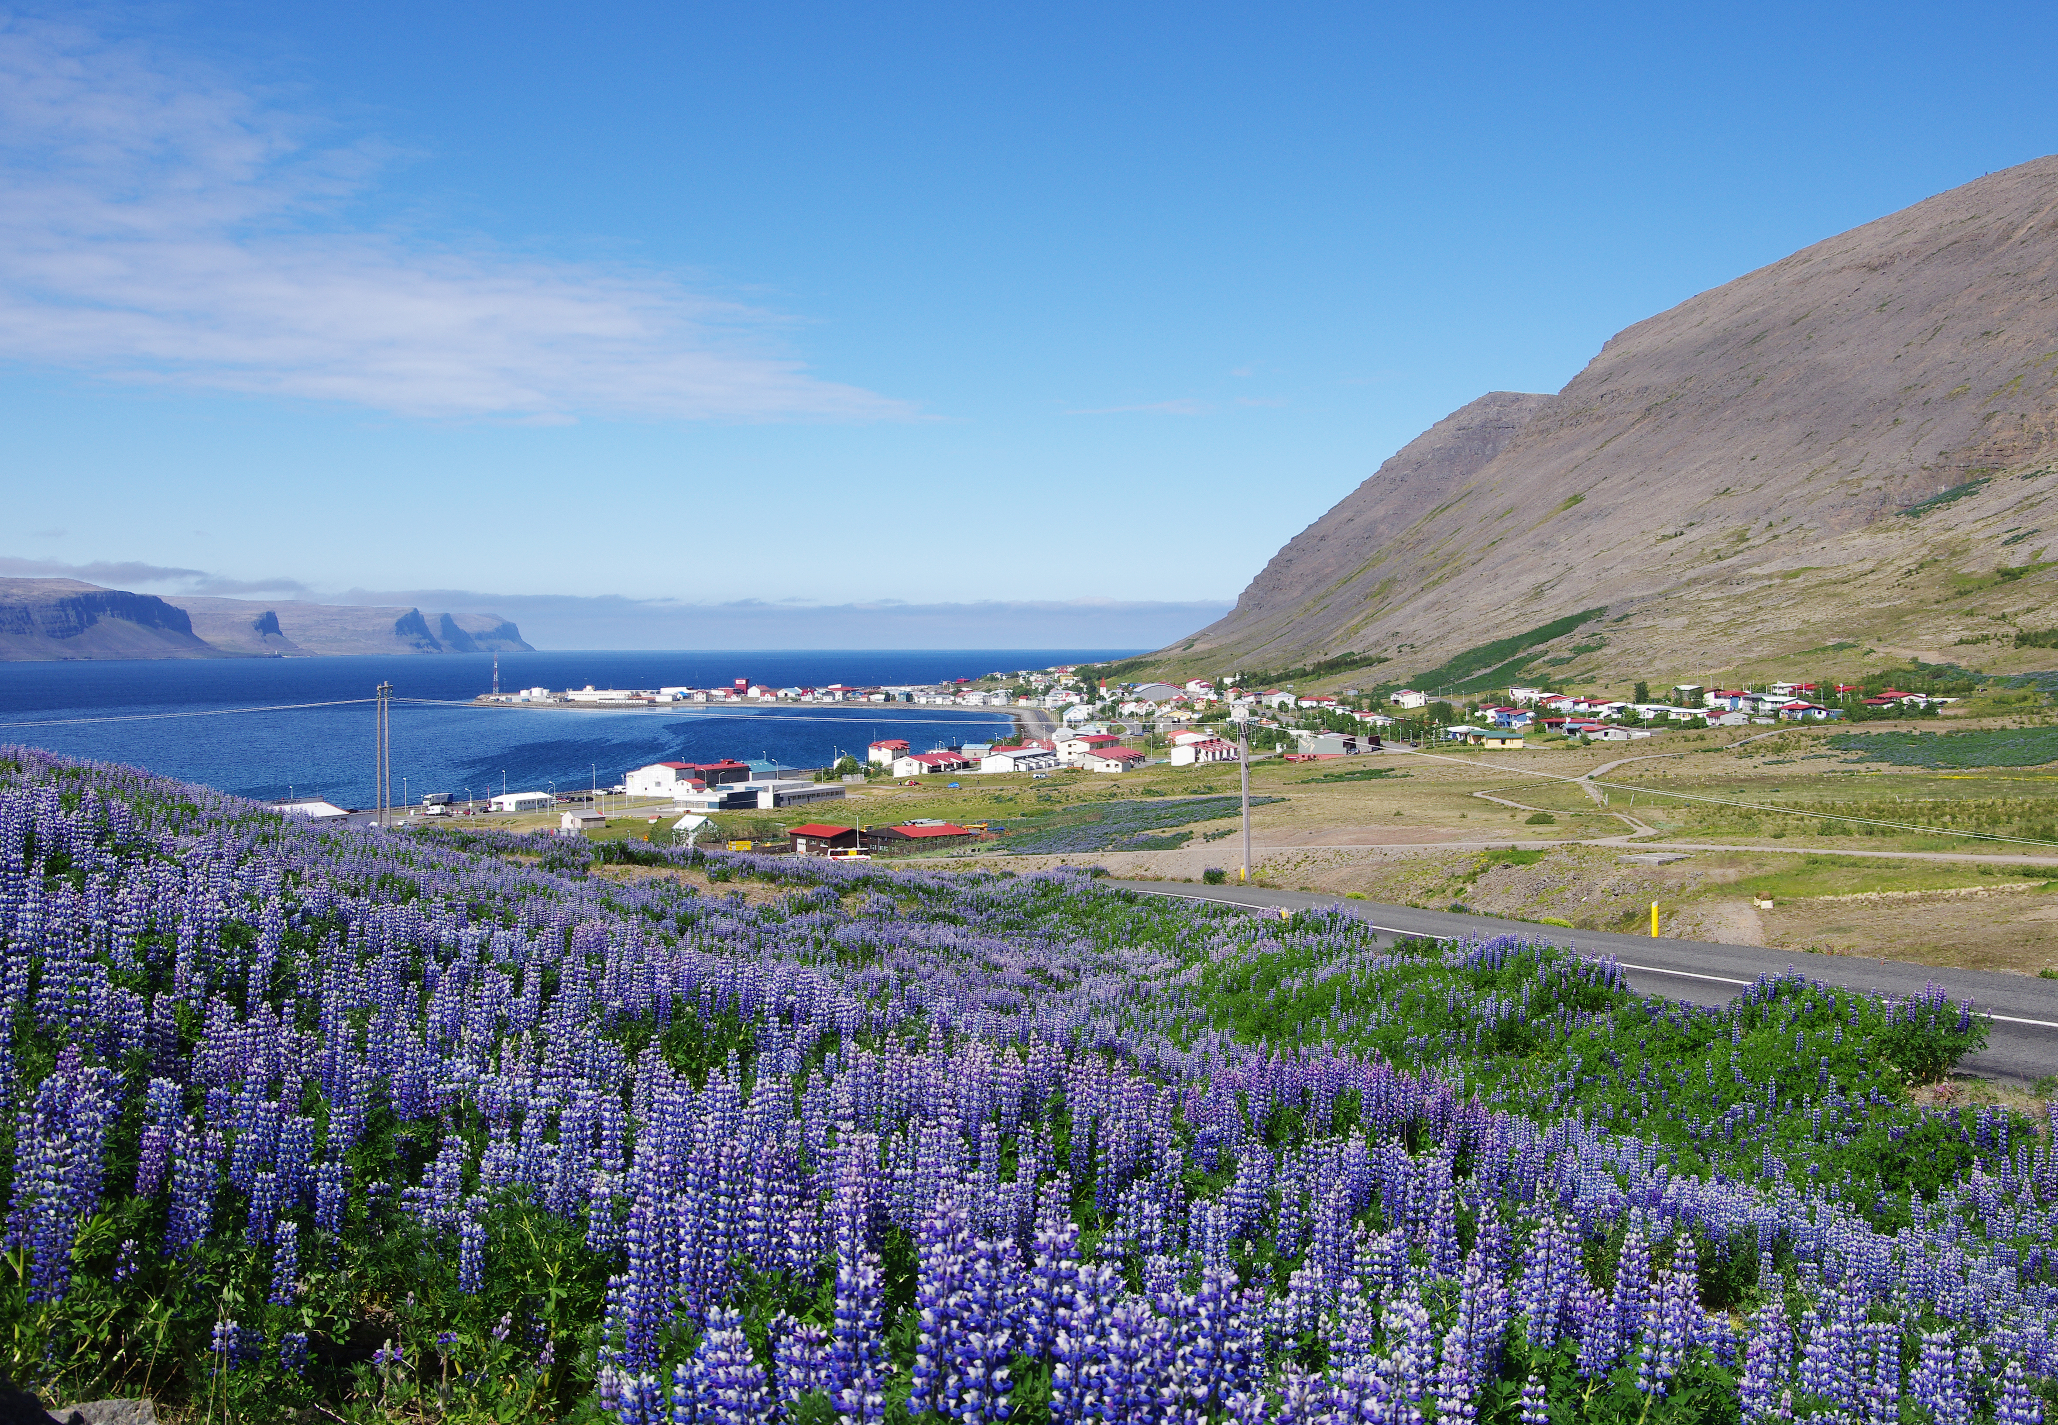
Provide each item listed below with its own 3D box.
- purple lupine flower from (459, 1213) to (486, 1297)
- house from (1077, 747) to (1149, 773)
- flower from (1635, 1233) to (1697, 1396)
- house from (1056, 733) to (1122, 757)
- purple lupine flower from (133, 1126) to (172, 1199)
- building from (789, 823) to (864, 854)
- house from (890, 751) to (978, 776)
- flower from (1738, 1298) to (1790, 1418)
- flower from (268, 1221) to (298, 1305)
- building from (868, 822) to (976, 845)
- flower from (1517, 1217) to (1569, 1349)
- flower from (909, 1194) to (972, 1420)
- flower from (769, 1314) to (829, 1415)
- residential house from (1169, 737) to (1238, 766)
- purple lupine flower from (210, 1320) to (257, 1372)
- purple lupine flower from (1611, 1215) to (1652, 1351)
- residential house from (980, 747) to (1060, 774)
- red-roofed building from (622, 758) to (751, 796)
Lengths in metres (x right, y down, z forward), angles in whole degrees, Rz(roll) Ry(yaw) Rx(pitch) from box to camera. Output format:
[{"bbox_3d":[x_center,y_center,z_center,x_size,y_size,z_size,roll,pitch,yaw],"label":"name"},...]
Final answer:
[{"bbox_3d":[-1.064,1.035,4.100,0.053,0.158,0.053,0,2,0],"label":"purple lupine flower"},{"bbox_3d":[23.958,13.505,614.385,10.871,6.045,25.377,1,2,26],"label":"house"},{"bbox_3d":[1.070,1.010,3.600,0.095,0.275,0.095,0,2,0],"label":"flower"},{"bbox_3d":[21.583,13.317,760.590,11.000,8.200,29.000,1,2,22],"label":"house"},{"bbox_3d":[-2.043,1.047,5.000,0.070,0.170,0.070,7,2,0],"label":"purple lupine flower"},{"bbox_3d":[-36.009,23.072,389.517,9.168,4.700,11.938,-2,3,-44],"label":"building"},{"bbox_3d":[-27.202,14.731,619.228,8.926,5.800,32.438,1,2,26],"label":"house"},{"bbox_3d":[1.166,1.034,3.400,0.080,0.215,0.080,0,2,0],"label":"flower"},{"bbox_3d":[-1.424,1.051,4.100,0.055,0.160,0.055,0,2,0],"label":"flower"},{"bbox_3d":[-20.084,22.999,391.458,14.039,4.600,12.415,-2,3,-44],"label":"building"},{"bbox_3d":[0.816,0.900,3.400,0.065,0.215,0.065,3,2,0],"label":"flower"},{"bbox_3d":[-0.098,0.651,2.350,0.064,0.245,0.064,2,2,0],"label":"flower"},{"bbox_3d":[-0.279,0.788,2.600,0.066,0.125,0.066,0,2,0],"label":"flower"},{"bbox_3d":[51.576,11.731,627.776,7.733,6.236,34.031,1,2,26],"label":"residential house"},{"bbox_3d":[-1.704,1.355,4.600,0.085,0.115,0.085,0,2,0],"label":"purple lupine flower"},{"bbox_3d":[0.981,0.927,3.500,0.060,0.220,0.060,4,2,0],"label":"purple lupine flower"},{"bbox_3d":[-2.242,13.849,624.842,10.885,5.604,29.930,1,2,26],"label":"residential house"},{"bbox_3d":[-87.431,16.030,552.900,15.579,8.190,33.204,1,2,26],"label":"red-roofed building"}]

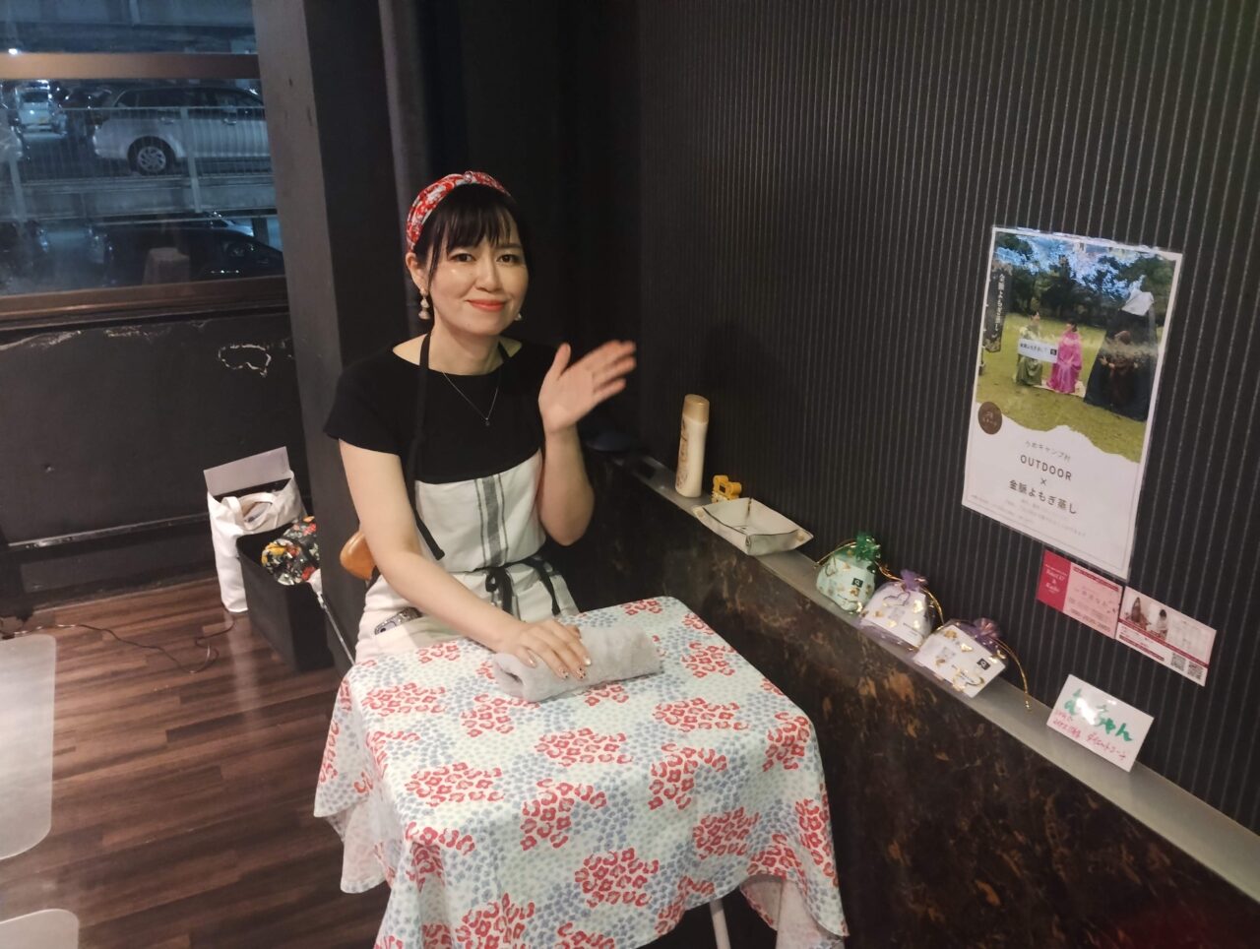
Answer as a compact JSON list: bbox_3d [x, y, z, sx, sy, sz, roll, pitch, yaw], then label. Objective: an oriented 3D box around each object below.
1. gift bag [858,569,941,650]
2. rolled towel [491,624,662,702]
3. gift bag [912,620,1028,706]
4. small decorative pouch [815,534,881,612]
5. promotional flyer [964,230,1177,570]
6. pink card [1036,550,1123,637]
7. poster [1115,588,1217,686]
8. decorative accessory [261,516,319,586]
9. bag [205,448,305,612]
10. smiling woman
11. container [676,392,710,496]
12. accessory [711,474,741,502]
[{"bbox_3d":[0.317,0.156,1.179,0.040,0.080,0.090,15,7,-40],"label":"gift bag"},{"bbox_3d":[-0.067,0.234,1.326,0.195,0.054,0.092,-10,22,-24],"label":"rolled towel"},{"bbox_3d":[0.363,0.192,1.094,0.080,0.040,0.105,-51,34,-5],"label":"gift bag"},{"bbox_3d":[0.276,0.119,1.264,0.042,0.082,0.080,7,12,-37],"label":"small decorative pouch"},{"bbox_3d":[0.408,-0.073,0.973,0.004,0.298,0.211,-10,22,-24],"label":"promotional flyer"},{"bbox_3d":[0.434,0.115,0.987,0.003,0.055,0.091,-10,22,-24],"label":"pink card"},{"bbox_3d":[0.475,0.143,0.908,0.003,0.055,0.091,-10,22,-24],"label":"poster"},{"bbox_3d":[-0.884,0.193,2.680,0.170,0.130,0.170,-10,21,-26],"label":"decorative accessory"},{"bbox_3d":[-1.076,0.173,2.957,0.265,0.410,0.120,-19,27,-41],"label":"bag"},{"bbox_3d":[-0.172,0.223,1.540,0.440,1.270,0.580,-10,22,-24],"label":"smiling woman"},{"bbox_3d":[0.099,-0.047,1.605,0.042,0.155,0.042,3,18,-1],"label":"container"},{"bbox_3d":[0.146,0.028,1.558,0.034,0.042,0.040,-10,22,-24],"label":"accessory"}]

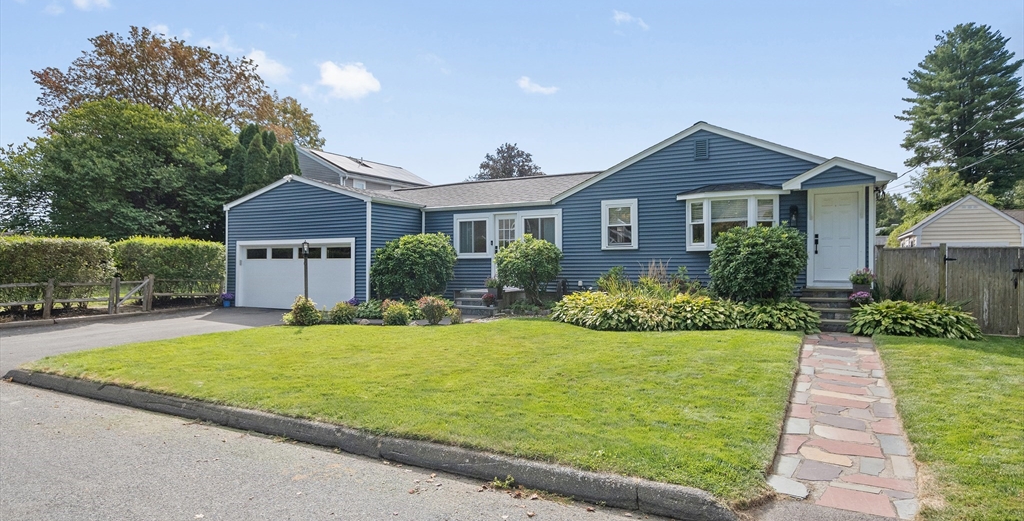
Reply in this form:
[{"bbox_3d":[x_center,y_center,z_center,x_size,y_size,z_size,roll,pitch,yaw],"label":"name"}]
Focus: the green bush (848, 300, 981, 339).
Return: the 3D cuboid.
[{"bbox_3d":[8.137,1.183,12.214,2.250,0.680,1.100,0,-1,27],"label":"green bush"}]

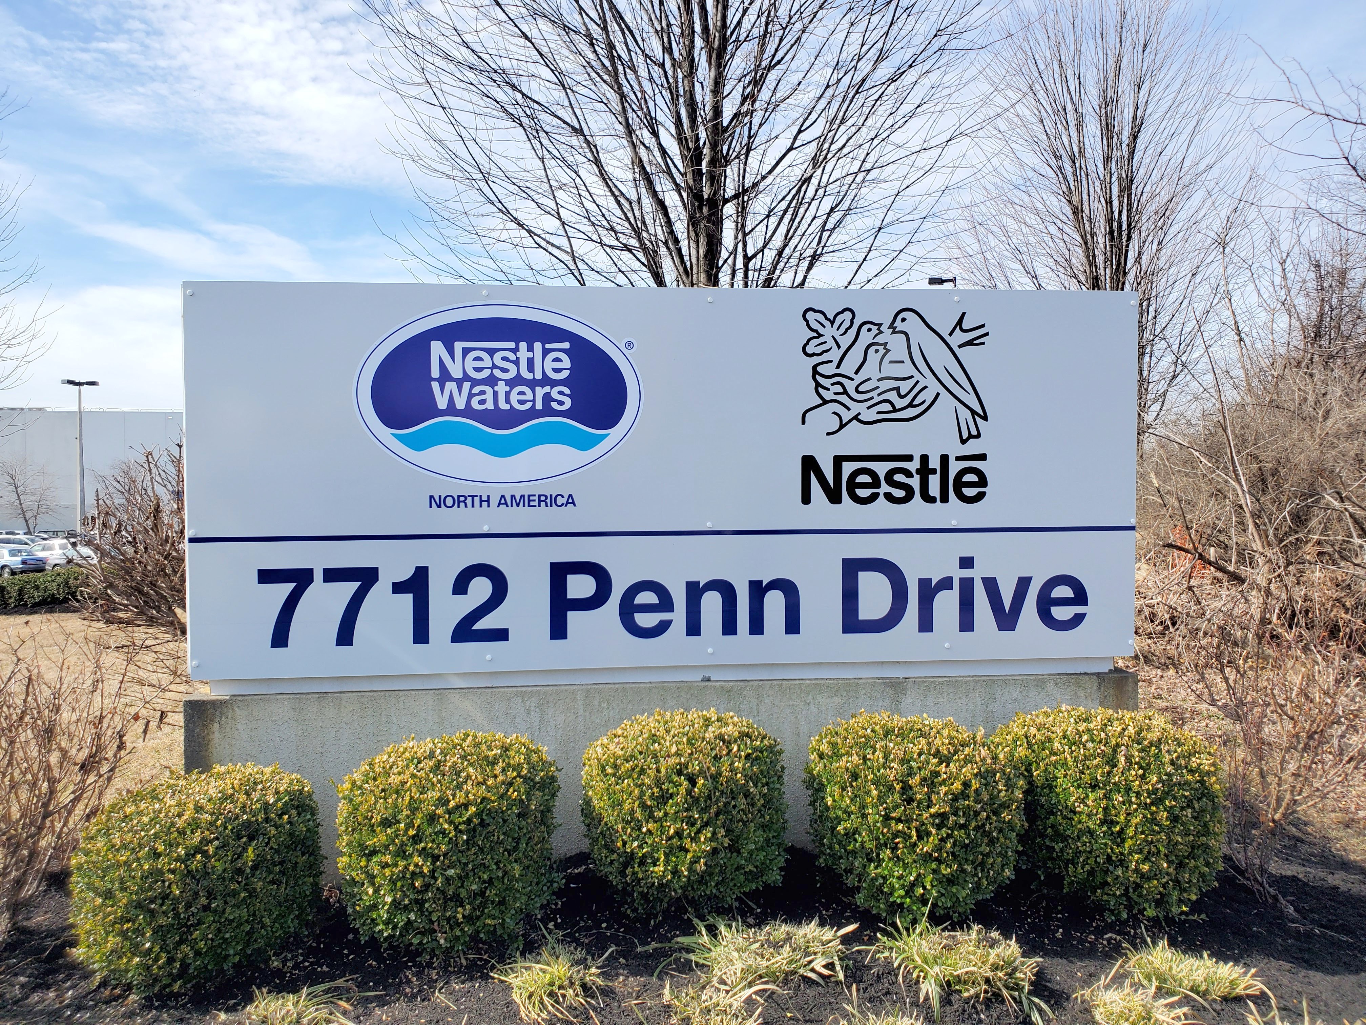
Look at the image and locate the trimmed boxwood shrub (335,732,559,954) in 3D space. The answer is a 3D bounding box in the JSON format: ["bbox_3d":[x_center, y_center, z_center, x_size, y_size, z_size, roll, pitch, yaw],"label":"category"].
[{"bbox_3d":[-0.673,0.929,2.958,0.624,0.534,0.624,0,1,-6],"label":"trimmed boxwood shrub"}]

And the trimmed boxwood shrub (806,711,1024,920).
[{"bbox_3d":[0.680,0.875,3.038,0.633,0.518,0.633,0,1,-6],"label":"trimmed boxwood shrub"}]

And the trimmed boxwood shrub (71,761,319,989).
[{"bbox_3d":[-1.331,0.985,2.834,0.624,0.519,0.624,0,1,-6],"label":"trimmed boxwood shrub"}]

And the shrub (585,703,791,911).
[{"bbox_3d":[0.003,0.865,3.047,0.603,0.517,0.603,0,1,-6],"label":"shrub"}]

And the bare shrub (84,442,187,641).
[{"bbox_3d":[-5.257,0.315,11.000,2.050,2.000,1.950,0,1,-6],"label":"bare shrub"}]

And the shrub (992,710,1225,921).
[{"bbox_3d":[1.247,0.869,3.050,0.637,0.533,0.637,0,1,-6],"label":"shrub"}]

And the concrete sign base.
[{"bbox_3d":[-0.016,0.858,3.565,3.128,0.578,0.420,0,1,-6],"label":"concrete sign base"}]

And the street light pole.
[{"bbox_3d":[-34.722,-2.854,59.000,2.200,9.600,0.500,0,1,-3],"label":"street light pole"}]

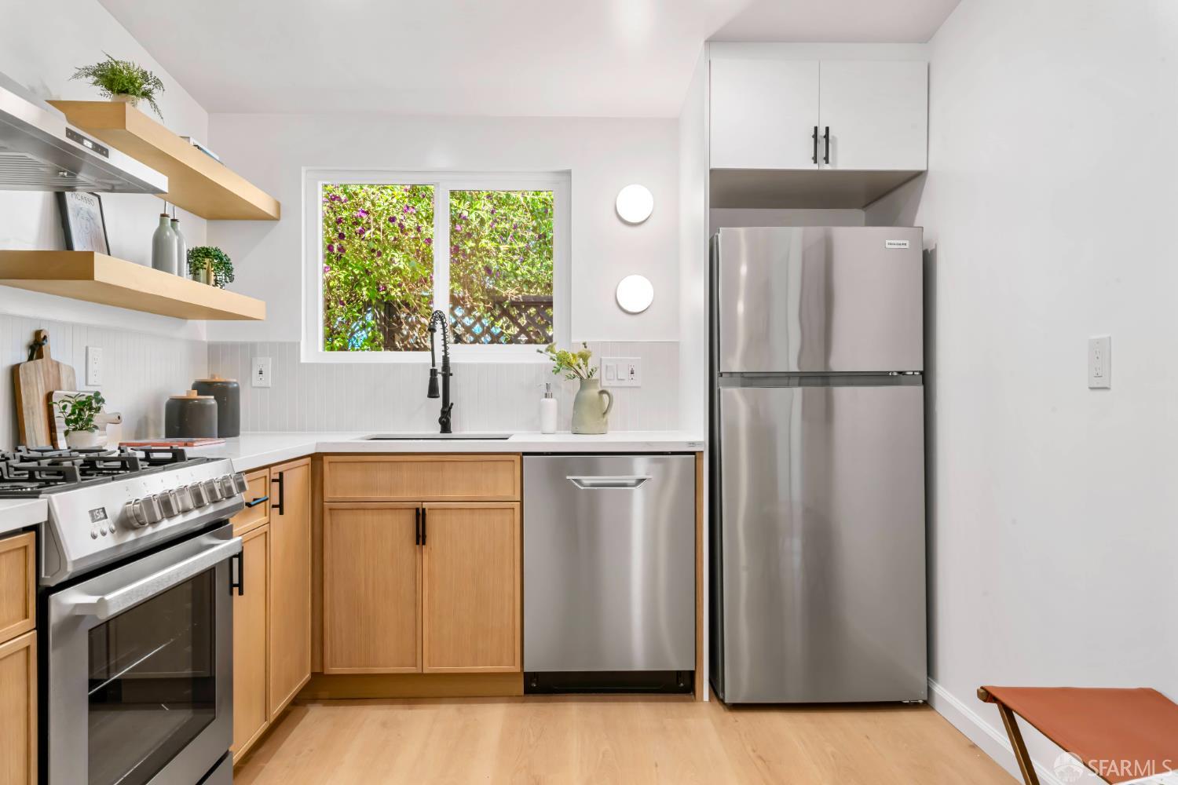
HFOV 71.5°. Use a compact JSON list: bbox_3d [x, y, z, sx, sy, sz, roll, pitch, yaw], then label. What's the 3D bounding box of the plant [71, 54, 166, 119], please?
[{"bbox_3d":[-1.431,-0.916,2.501,0.253,0.229,0.253,0,0,-2],"label":"plant"}]

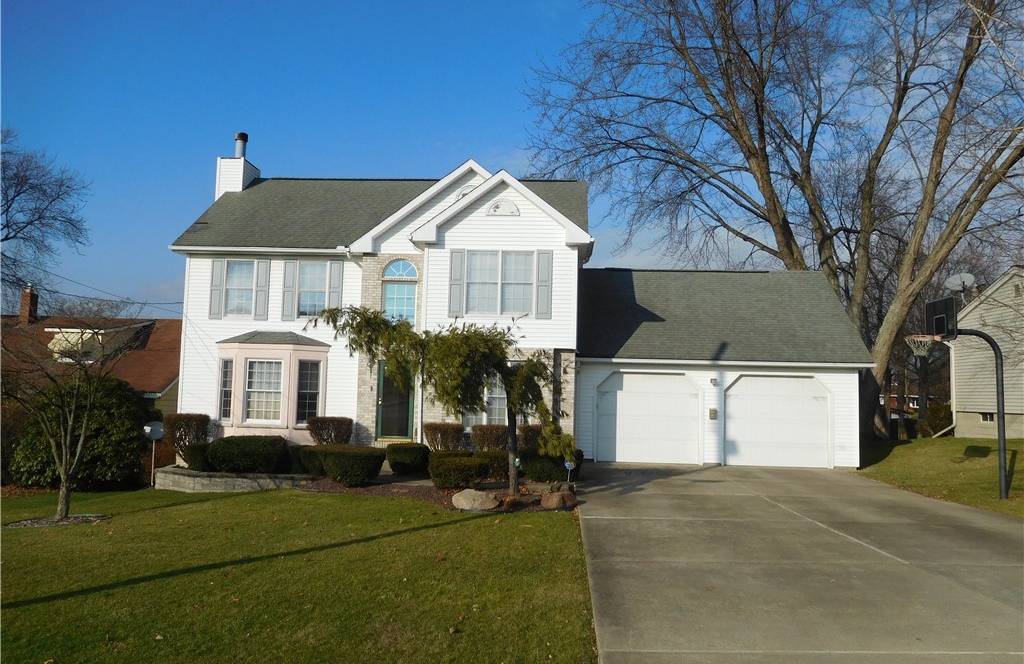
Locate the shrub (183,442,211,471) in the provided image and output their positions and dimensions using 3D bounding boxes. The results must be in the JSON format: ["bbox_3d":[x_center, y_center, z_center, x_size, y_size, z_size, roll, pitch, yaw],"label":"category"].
[{"bbox_3d":[-7.207,2.865,17.021,0.762,0.700,0.720,1,-5,4],"label":"shrub"}]

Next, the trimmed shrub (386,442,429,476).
[{"bbox_3d":[-2.210,2.677,15.628,0.911,0.618,0.920,1,-5,0],"label":"trimmed shrub"}]

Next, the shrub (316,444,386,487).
[{"bbox_3d":[-3.003,2.525,13.859,1.318,0.680,1.150,1,-5,4],"label":"shrub"}]

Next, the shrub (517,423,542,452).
[{"bbox_3d":[0.612,2.647,17.292,0.984,1.005,0.950,1,-5,0],"label":"shrub"}]

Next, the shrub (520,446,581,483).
[{"bbox_3d":[0.813,2.721,15.279,1.265,0.615,1.100,1,-5,0],"label":"shrub"}]

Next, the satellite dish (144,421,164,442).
[{"bbox_3d":[-8.267,2.301,17.100,0.530,0.500,0.330,1,-18,3],"label":"satellite dish"}]

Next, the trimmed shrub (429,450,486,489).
[{"bbox_3d":[-0.992,2.566,13.500,1.068,0.600,0.950,1,-5,4],"label":"trimmed shrub"}]

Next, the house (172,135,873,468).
[{"bbox_3d":[0.105,-1.297,22.212,18.800,10.050,9.050,1,-5,4],"label":"house"}]

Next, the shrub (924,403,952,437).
[{"bbox_3d":[14.276,2.911,24.471,1.000,1.111,1.000,1,-5,0],"label":"shrub"}]

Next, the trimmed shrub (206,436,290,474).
[{"bbox_3d":[-6.478,3.011,18.101,1.974,0.856,1.100,1,-5,0],"label":"trimmed shrub"}]

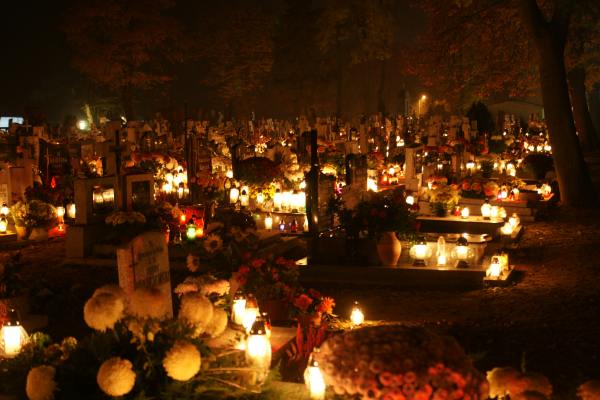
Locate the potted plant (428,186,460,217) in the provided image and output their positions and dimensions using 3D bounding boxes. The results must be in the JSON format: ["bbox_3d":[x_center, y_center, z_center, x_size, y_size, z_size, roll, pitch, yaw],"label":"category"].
[{"bbox_3d":[1.807,0.012,10.800,0.400,0.400,0.400,0,6,0],"label":"potted plant"}]

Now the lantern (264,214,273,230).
[{"bbox_3d":[-0.360,0.257,9.900,0.092,0.185,0.092,0,6,0],"label":"lantern"}]

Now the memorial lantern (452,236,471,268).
[{"bbox_3d":[1.463,0.473,7.800,0.180,0.285,0.180,0,6,0],"label":"memorial lantern"}]

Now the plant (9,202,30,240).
[{"bbox_3d":[-3.463,0.265,10.700,0.270,0.460,0.270,2,6,20],"label":"plant"}]

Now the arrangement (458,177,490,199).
[{"bbox_3d":[2.859,-0.205,14.200,0.530,0.340,0.450,0,5,0],"label":"arrangement"}]

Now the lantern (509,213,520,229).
[{"bbox_3d":[2.655,0.253,10.700,0.120,0.200,0.120,0,6,0],"label":"lantern"}]

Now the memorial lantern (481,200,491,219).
[{"bbox_3d":[2.382,0.115,11.100,0.130,0.235,0.130,0,5,0],"label":"memorial lantern"}]

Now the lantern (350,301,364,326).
[{"bbox_3d":[0.433,0.851,6.500,0.100,0.195,0.100,2,6,20],"label":"lantern"}]

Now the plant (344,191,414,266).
[{"bbox_3d":[0.798,0.286,8.700,0.690,0.750,0.600,0,5,0],"label":"plant"}]

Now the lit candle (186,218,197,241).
[{"bbox_3d":[-1.164,0.317,9.300,0.105,0.230,0.105,0,6,0],"label":"lit candle"}]

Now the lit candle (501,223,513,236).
[{"bbox_3d":[2.574,0.361,10.800,0.130,0.165,0.130,2,6,20],"label":"lit candle"}]

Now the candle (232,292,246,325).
[{"bbox_3d":[-0.377,0.679,5.400,0.090,0.205,0.090,0,6,0],"label":"candle"}]

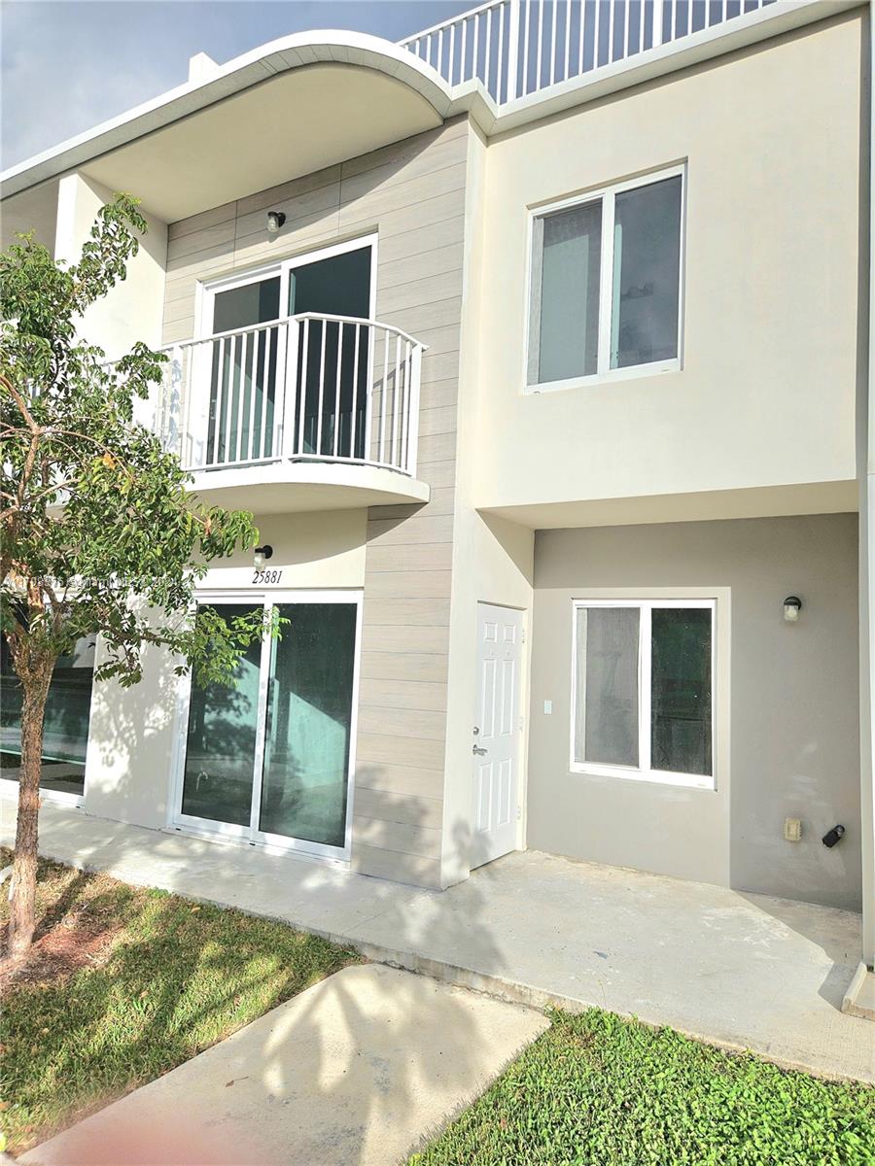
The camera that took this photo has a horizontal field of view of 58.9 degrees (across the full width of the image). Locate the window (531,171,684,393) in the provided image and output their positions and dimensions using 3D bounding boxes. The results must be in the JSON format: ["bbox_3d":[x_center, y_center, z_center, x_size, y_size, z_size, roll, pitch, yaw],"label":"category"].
[{"bbox_3d":[1.191,-2.157,5.621,1.150,1.452,0.110,-1,-5,31],"label":"window"}]

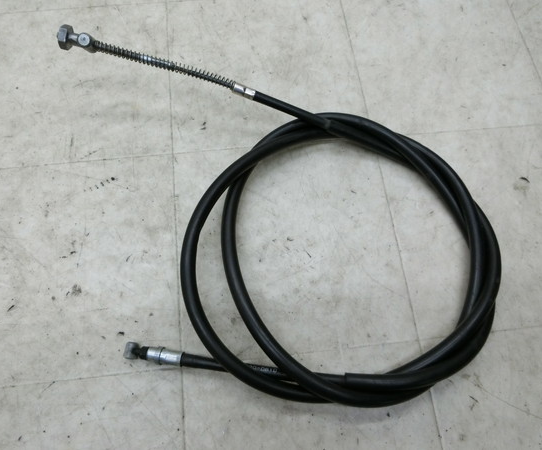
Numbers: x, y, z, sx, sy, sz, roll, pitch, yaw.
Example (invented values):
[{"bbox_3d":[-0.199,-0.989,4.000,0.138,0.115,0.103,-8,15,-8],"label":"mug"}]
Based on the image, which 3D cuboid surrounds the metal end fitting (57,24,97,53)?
[{"bbox_3d":[-0.136,-0.129,0.304,0.026,0.017,0.017,12,69,-8],"label":"metal end fitting"}]

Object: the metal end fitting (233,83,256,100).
[{"bbox_3d":[-0.019,-0.097,0.315,0.017,0.007,0.007,24,70,0],"label":"metal end fitting"}]

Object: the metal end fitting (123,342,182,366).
[{"bbox_3d":[-0.072,0.079,0.263,0.035,0.011,0.011,7,69,0],"label":"metal end fitting"}]

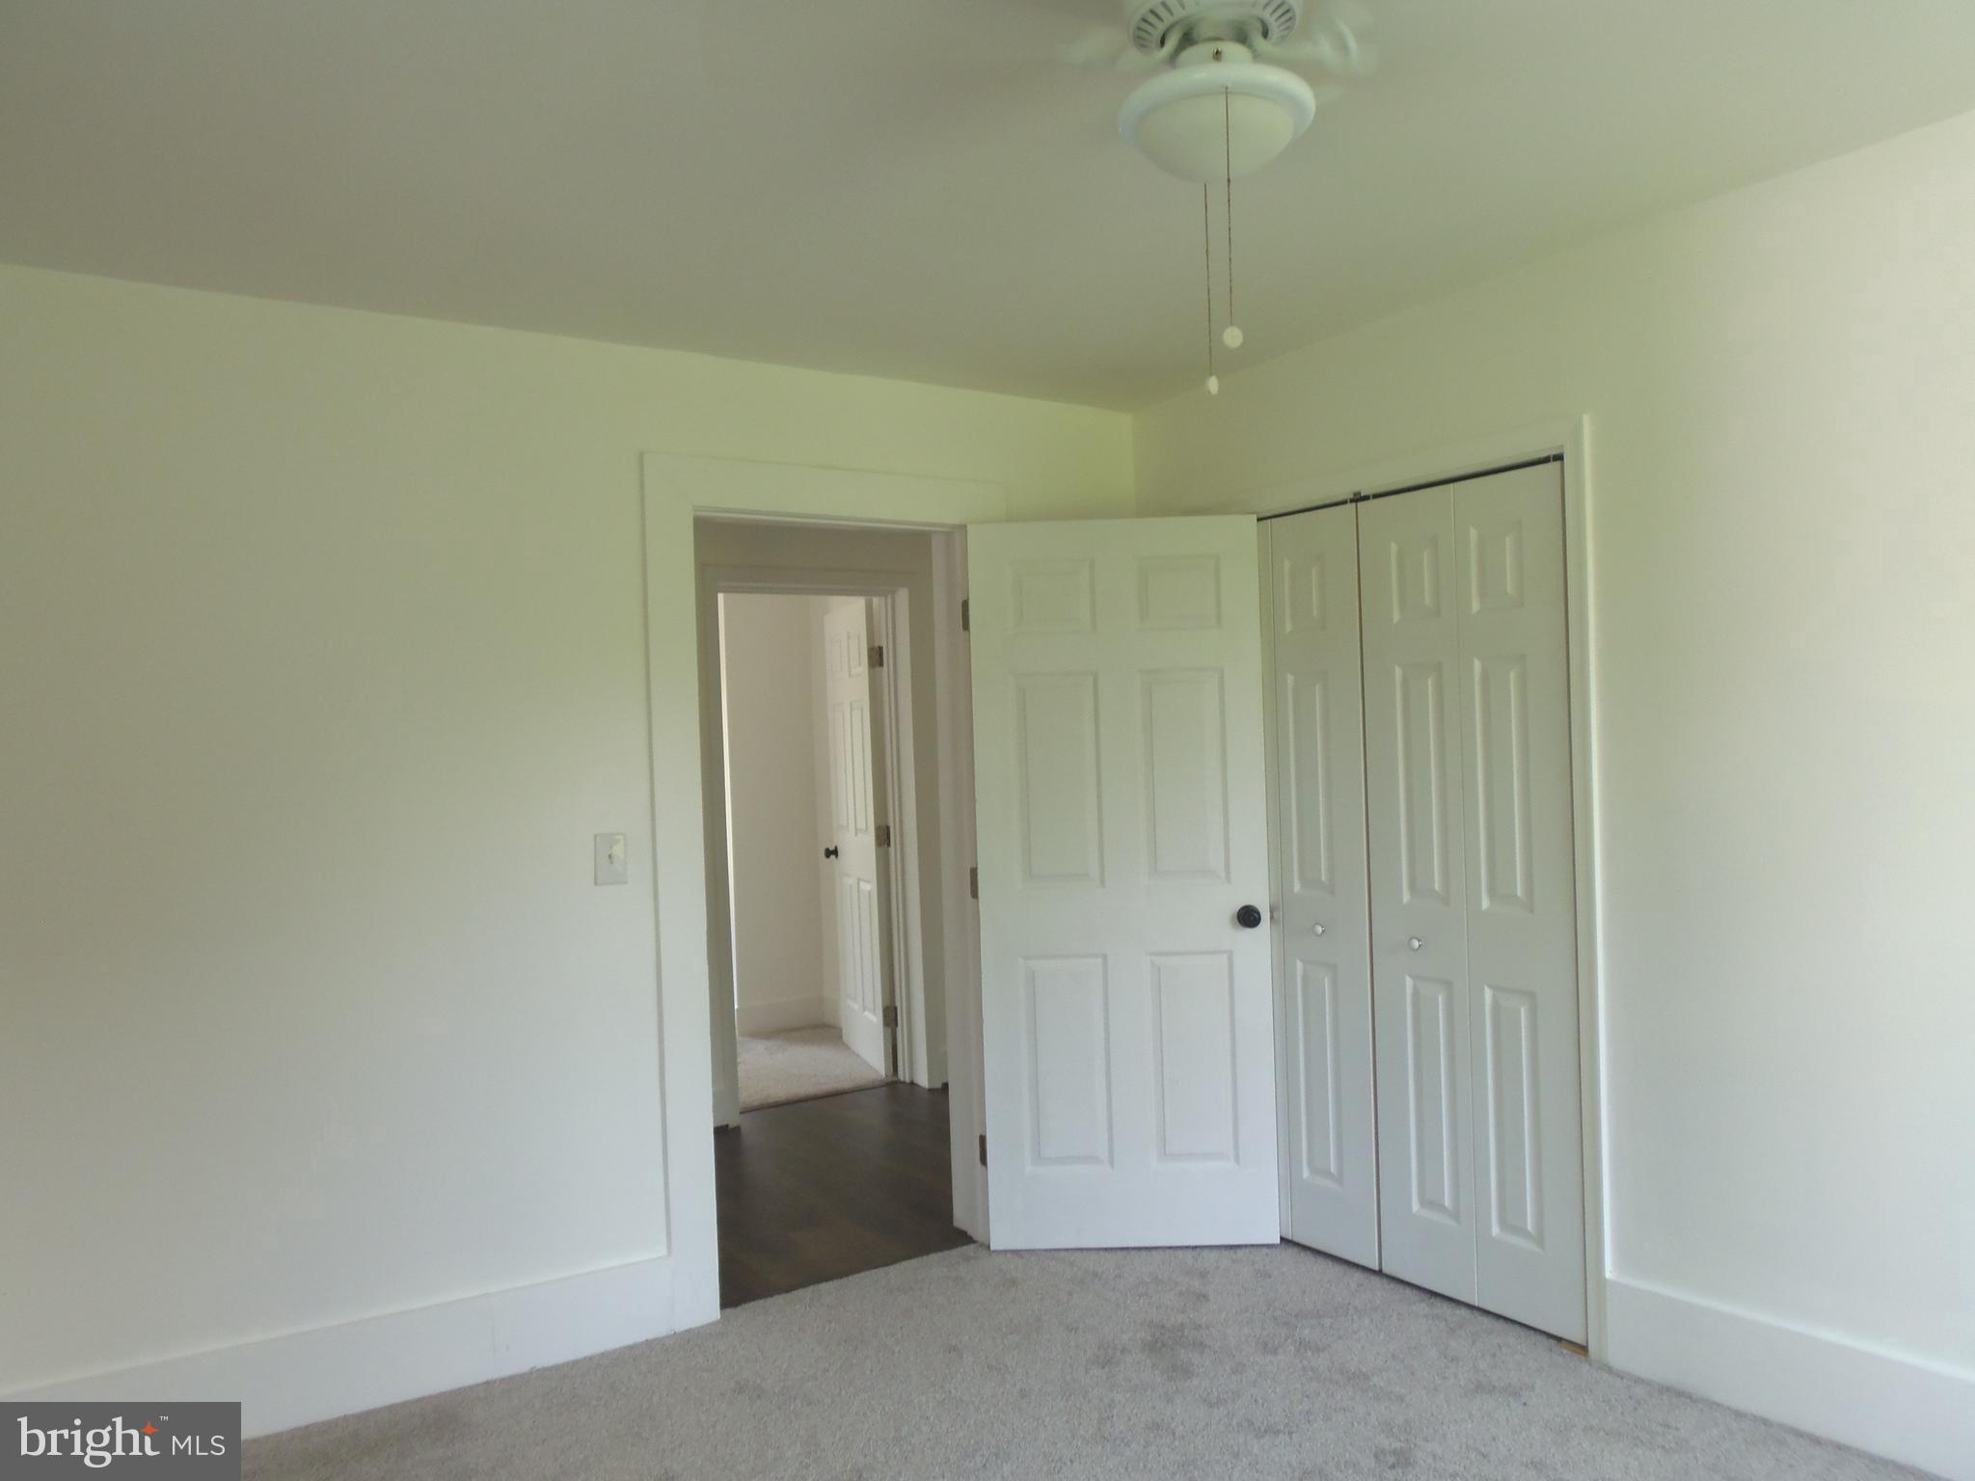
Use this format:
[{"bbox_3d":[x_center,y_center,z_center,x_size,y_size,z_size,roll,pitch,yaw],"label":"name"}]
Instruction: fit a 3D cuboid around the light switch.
[{"bbox_3d":[-0.886,0.282,3.237,0.073,0.117,0.018,-2,0,-32],"label":"light switch"}]

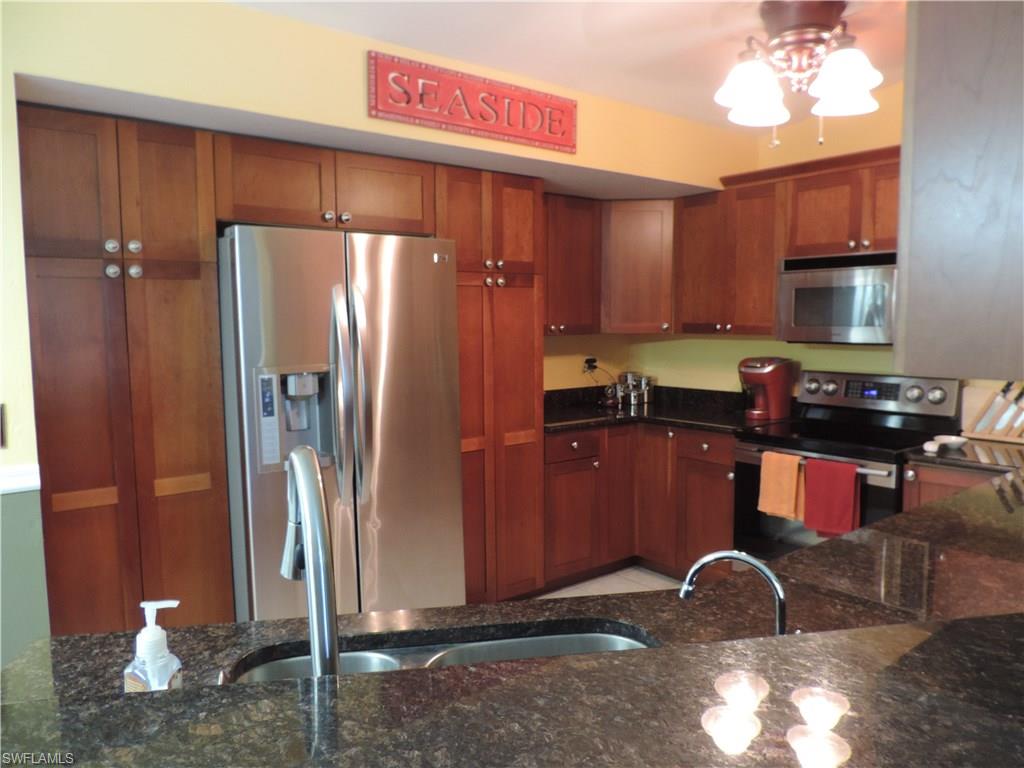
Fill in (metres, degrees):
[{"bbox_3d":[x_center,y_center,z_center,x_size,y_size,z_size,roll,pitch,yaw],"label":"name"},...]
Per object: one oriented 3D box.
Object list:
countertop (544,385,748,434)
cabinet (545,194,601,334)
[{"bbox_3d":[0.680,0.153,3.903,1.240,0.139,1.260,-4,6,-36],"label":"countertop"},{"bbox_3d":[0.145,-0.661,4.052,0.691,0.764,0.331,-5,7,-38],"label":"cabinet"}]

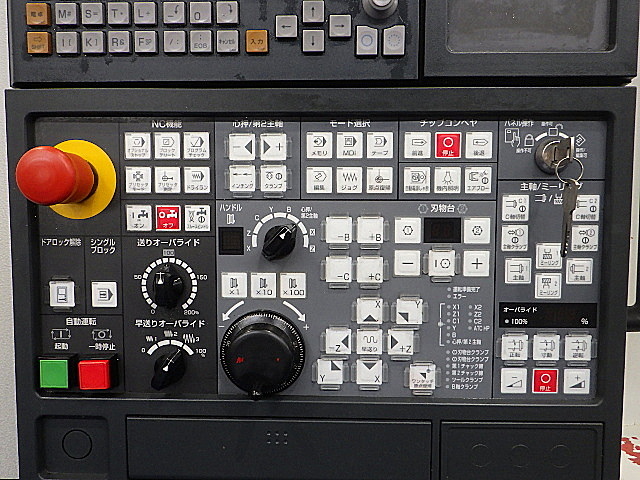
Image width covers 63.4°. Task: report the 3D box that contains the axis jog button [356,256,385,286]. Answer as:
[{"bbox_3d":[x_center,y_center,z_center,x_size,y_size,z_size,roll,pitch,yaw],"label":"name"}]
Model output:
[{"bbox_3d":[0.037,0.022,0.385,0.019,0.019,0.006,0,3,2],"label":"axis jog button"}]

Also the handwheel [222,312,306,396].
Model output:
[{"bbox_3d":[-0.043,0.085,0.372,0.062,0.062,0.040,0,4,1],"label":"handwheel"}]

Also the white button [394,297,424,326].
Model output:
[{"bbox_3d":[0.068,0.054,0.393,0.019,0.019,0.008,0,3,2],"label":"white button"}]

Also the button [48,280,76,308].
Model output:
[{"bbox_3d":[-0.192,0.040,0.389,0.019,0.019,0.006,0,4,1],"label":"button"}]

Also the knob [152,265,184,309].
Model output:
[{"bbox_3d":[-0.114,0.035,0.381,0.024,0.029,0.018,0,4,1],"label":"knob"}]

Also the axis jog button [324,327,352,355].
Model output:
[{"bbox_3d":[0.014,0.076,0.389,0.019,0.019,0.006,0,3,2],"label":"axis jog button"}]

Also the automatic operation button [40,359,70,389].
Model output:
[{"bbox_3d":[-0.202,0.102,0.399,0.022,0.022,0.012,0,3,2],"label":"automatic operation button"}]

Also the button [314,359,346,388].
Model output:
[{"bbox_3d":[0.008,0.100,0.397,0.019,0.019,0.008,0,3,2],"label":"button"}]

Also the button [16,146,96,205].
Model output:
[{"bbox_3d":[-0.183,-0.044,0.363,0.040,0.040,0.042,0,3,2],"label":"button"}]

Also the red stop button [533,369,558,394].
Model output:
[{"bbox_3d":[0.170,0.106,0.393,0.019,0.019,0.008,0,3,2],"label":"red stop button"}]

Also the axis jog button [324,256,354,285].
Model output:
[{"bbox_3d":[0.015,0.022,0.392,0.019,0.019,0.008,0,3,2],"label":"axis jog button"}]

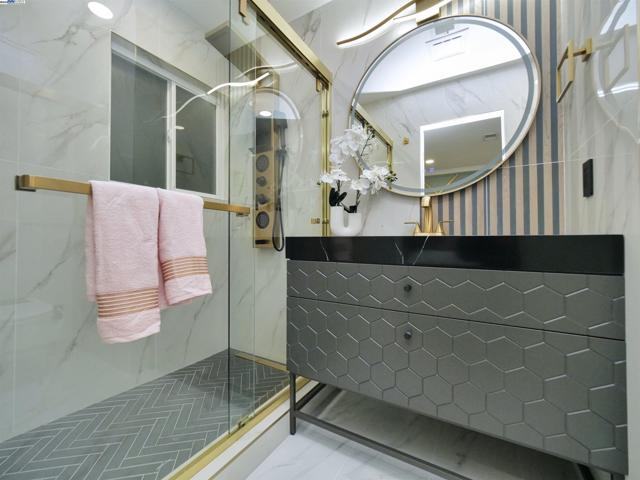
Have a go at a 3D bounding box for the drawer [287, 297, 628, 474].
[{"bbox_3d":[0.425,0.424,1.113,1.060,0.333,0.460,0,-1,31],"label":"drawer"}]

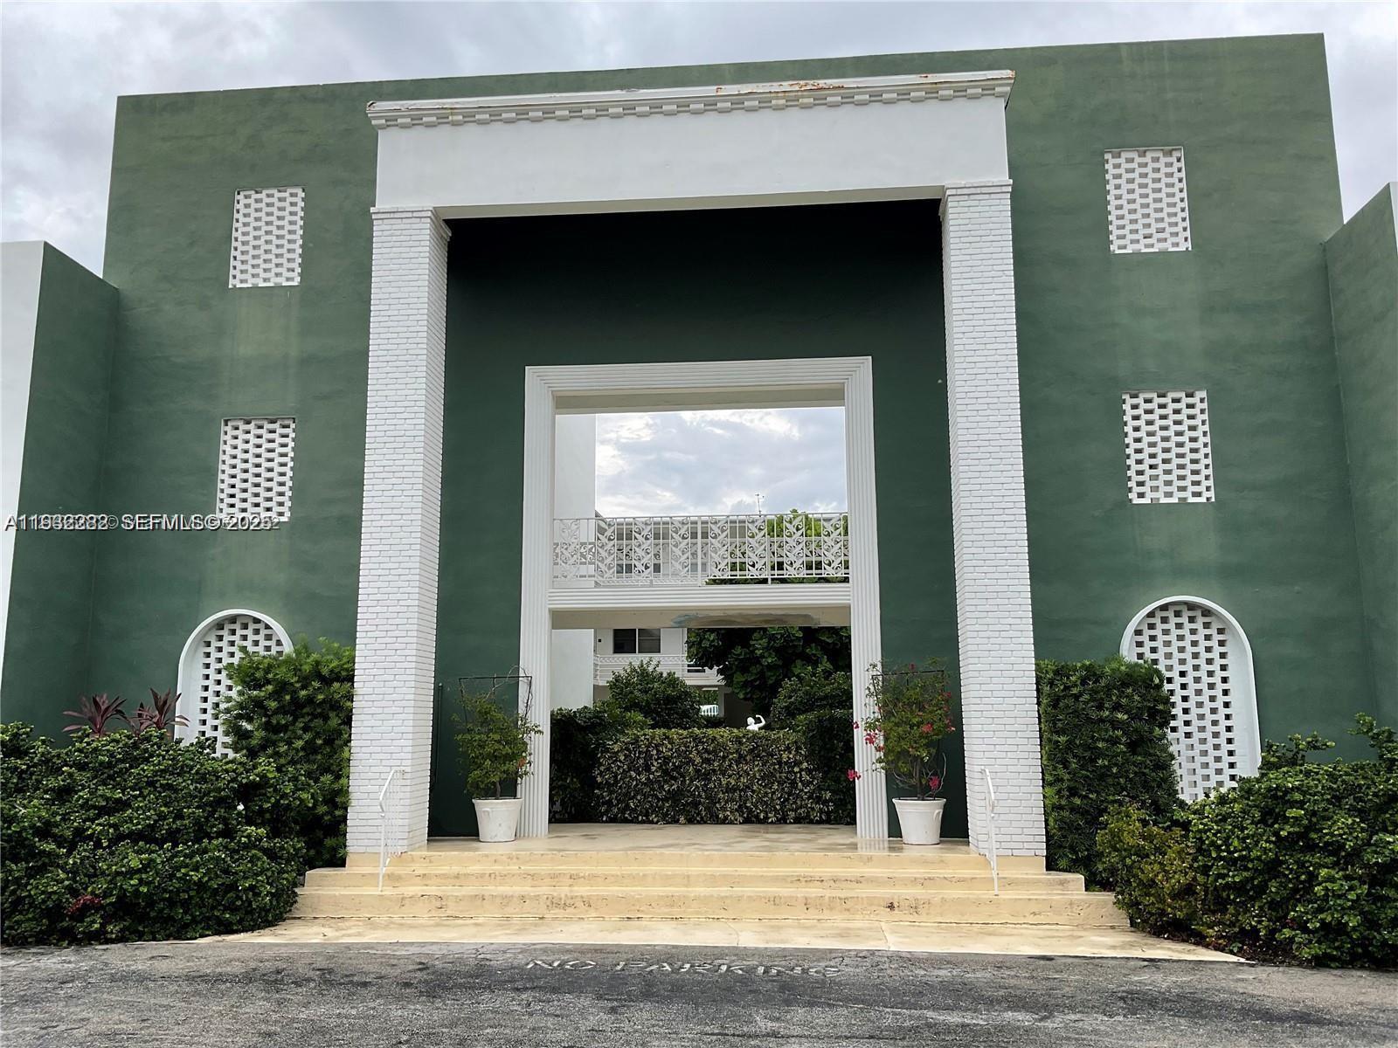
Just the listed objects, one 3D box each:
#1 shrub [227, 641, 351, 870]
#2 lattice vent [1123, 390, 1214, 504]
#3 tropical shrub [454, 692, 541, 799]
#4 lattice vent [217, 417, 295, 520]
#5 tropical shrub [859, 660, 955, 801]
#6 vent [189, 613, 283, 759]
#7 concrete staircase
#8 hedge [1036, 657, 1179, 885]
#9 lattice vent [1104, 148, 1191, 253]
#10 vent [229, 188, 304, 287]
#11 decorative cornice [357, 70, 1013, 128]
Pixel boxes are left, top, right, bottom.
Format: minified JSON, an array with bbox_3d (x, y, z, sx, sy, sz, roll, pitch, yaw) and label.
[{"bbox_3d":[-4.163,2.519,12.210,1.351,2.485,1.181,-1,-9,5],"label":"shrub"},{"bbox_3d":[5.304,-0.862,13.254,0.914,1.289,0.120,-1,-10,5],"label":"lattice vent"},{"bbox_3d":[-2.215,2.438,12.901,0.968,1.171,0.734,-1,-10,5],"label":"tropical shrub"},{"bbox_3d":[-5.320,-0.652,14.138,0.905,1.266,0.120,-1,-10,5],"label":"lattice vent"},{"bbox_3d":[2.219,2.196,12.499,1.014,1.480,0.780,-1,-10,5],"label":"tropical shrub"},{"bbox_3d":[-5.260,2.198,13.462,1.181,2.306,0.142,-1,-9,5],"label":"vent"},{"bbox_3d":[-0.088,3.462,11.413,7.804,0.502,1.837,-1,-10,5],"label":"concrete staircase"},{"bbox_3d":[4.013,2.561,11.790,1.286,2.306,1.282,-1,-10,5],"label":"hedge"},{"bbox_3d":[5.107,-3.661,13.363,0.879,1.238,0.132,-1,-9,5],"label":"lattice vent"},{"bbox_3d":[-5.367,-3.566,14.634,0.894,1.299,0.120,-1,-10,5],"label":"vent"},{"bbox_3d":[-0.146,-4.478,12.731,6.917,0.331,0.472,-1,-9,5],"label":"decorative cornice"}]

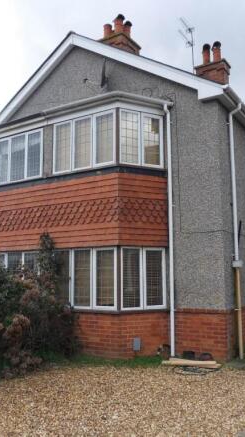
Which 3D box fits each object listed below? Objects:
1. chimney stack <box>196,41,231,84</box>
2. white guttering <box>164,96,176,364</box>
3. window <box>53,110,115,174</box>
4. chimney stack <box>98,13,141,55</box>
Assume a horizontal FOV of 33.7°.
[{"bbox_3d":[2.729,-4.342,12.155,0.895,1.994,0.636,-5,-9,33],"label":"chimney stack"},{"bbox_3d":[0.954,0.115,8.035,0.090,5.061,0.120,-5,-9,33],"label":"white guttering"},{"bbox_3d":[-0.804,-1.552,8.387,1.623,1.119,0.120,-5,-9,33],"label":"window"},{"bbox_3d":[-0.154,-4.916,11.681,0.996,1.680,1.007,-5,-9,33],"label":"chimney stack"}]

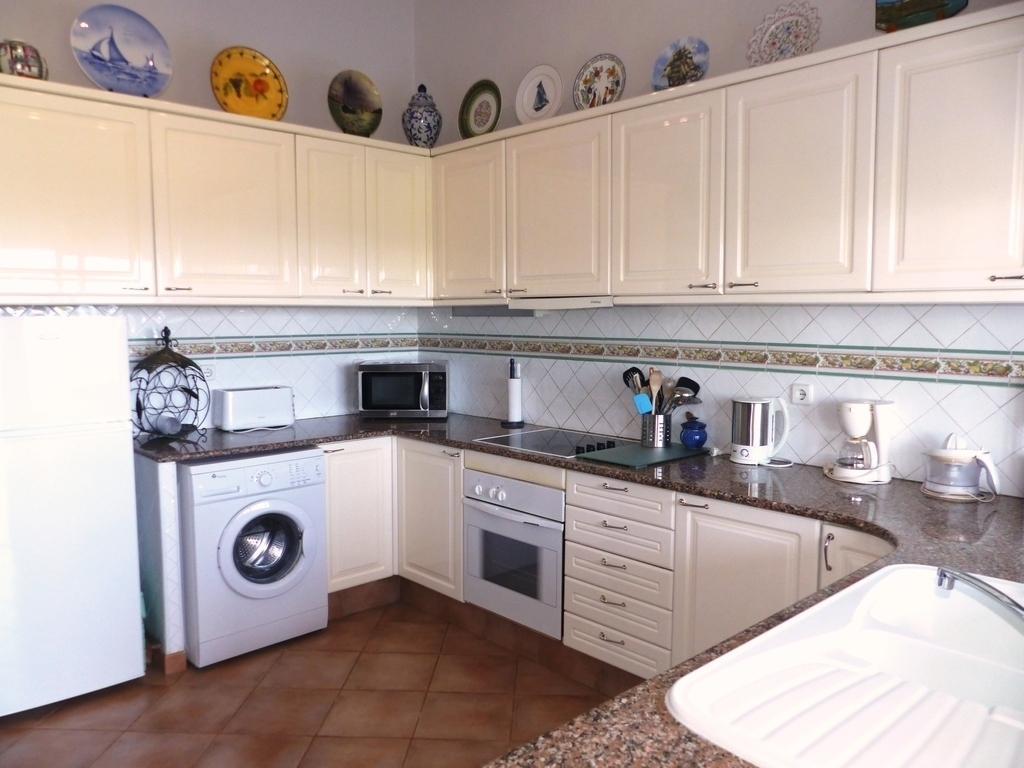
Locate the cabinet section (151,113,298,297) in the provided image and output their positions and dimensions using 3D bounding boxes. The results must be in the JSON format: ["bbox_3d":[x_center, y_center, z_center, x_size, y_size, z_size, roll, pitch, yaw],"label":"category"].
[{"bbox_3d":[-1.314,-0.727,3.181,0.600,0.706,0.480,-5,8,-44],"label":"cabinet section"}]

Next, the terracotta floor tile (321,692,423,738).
[{"bbox_3d":[-0.502,1.210,2.703,0.334,0.010,0.334,0,5,2],"label":"terracotta floor tile"}]

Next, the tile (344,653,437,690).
[{"bbox_3d":[-0.489,1.182,3.029,0.334,0.010,0.334,0,5,2],"label":"tile"}]

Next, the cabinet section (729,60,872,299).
[{"bbox_3d":[1.033,-0.663,2.514,0.335,0.706,0.499,-5,8,-44],"label":"cabinet section"}]

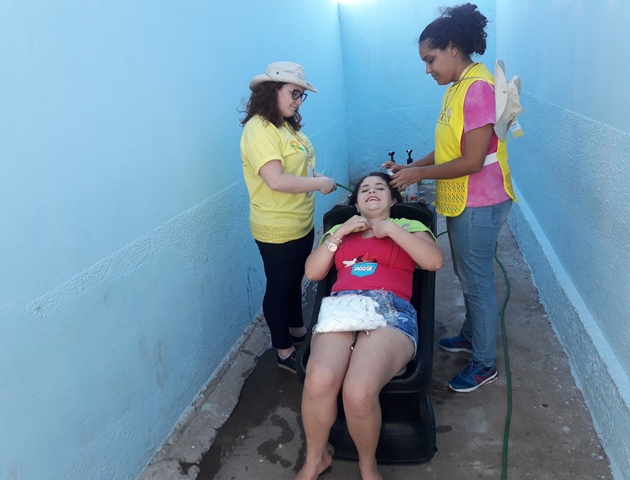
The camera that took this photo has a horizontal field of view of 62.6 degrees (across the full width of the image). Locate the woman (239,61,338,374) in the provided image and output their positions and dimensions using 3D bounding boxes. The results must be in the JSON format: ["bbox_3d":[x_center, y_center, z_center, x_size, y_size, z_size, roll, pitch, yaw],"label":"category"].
[{"bbox_3d":[-0.077,-0.083,2.682,0.470,1.580,0.460,2,19,21],"label":"woman"}]

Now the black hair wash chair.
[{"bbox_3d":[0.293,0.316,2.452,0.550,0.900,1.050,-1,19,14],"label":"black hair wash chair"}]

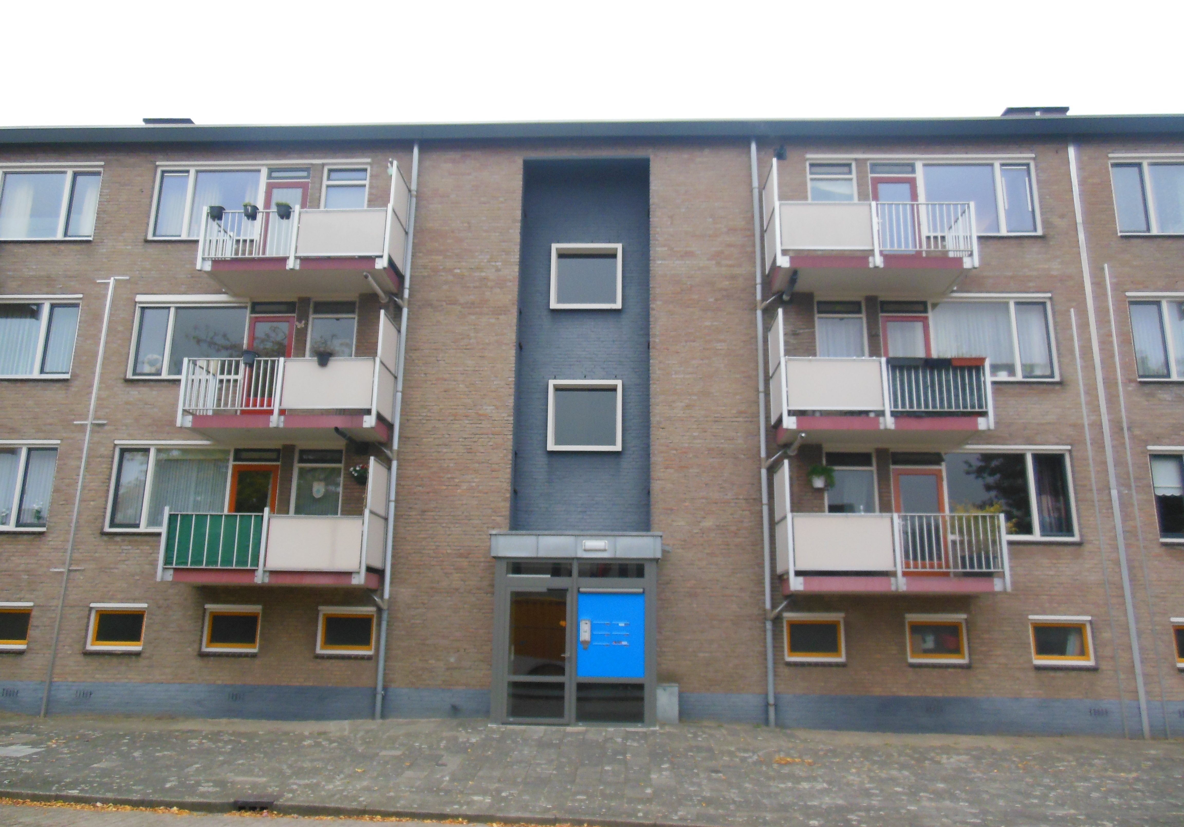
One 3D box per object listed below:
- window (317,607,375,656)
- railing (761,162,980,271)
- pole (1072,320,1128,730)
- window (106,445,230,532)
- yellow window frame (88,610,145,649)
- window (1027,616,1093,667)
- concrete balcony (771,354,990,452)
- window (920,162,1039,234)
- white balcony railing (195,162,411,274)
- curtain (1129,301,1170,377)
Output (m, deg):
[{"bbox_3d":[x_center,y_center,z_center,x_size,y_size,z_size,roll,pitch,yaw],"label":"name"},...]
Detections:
[{"bbox_3d":[-4.006,3.576,14.052,0.919,0.791,0.140,0,-13,2],"label":"window"},{"bbox_3d":[4.654,-3.204,14.665,3.265,1.965,1.079,1,-13,1],"label":"railing"},{"bbox_3d":[8.311,1.598,14.028,0.054,6.991,0.054,1,-13,1],"label":"pole"},{"bbox_3d":[-7.193,1.297,14.627,2.045,1.484,0.120,0,-13,2],"label":"window"},{"bbox_3d":[-7.859,3.580,14.213,0.909,0.608,0.100,0,-13,2],"label":"yellow window frame"},{"bbox_3d":[7.491,3.662,13.659,0.969,0.698,0.120,1,-13,1],"label":"window"},{"bbox_3d":[4.601,-0.184,13.874,3.240,1.170,1.260,0,-13,2],"label":"concrete balcony"},{"bbox_3d":[6.944,-3.832,15.301,2.028,1.441,0.120,0,-13,2],"label":"window"},{"bbox_3d":[-4.884,-3.197,14.830,3.173,1.991,1.079,1,-13,1],"label":"white balcony railing"},{"bbox_3d":[9.720,-1.297,14.911,0.550,1.371,0.100,1,-13,1],"label":"curtain"}]

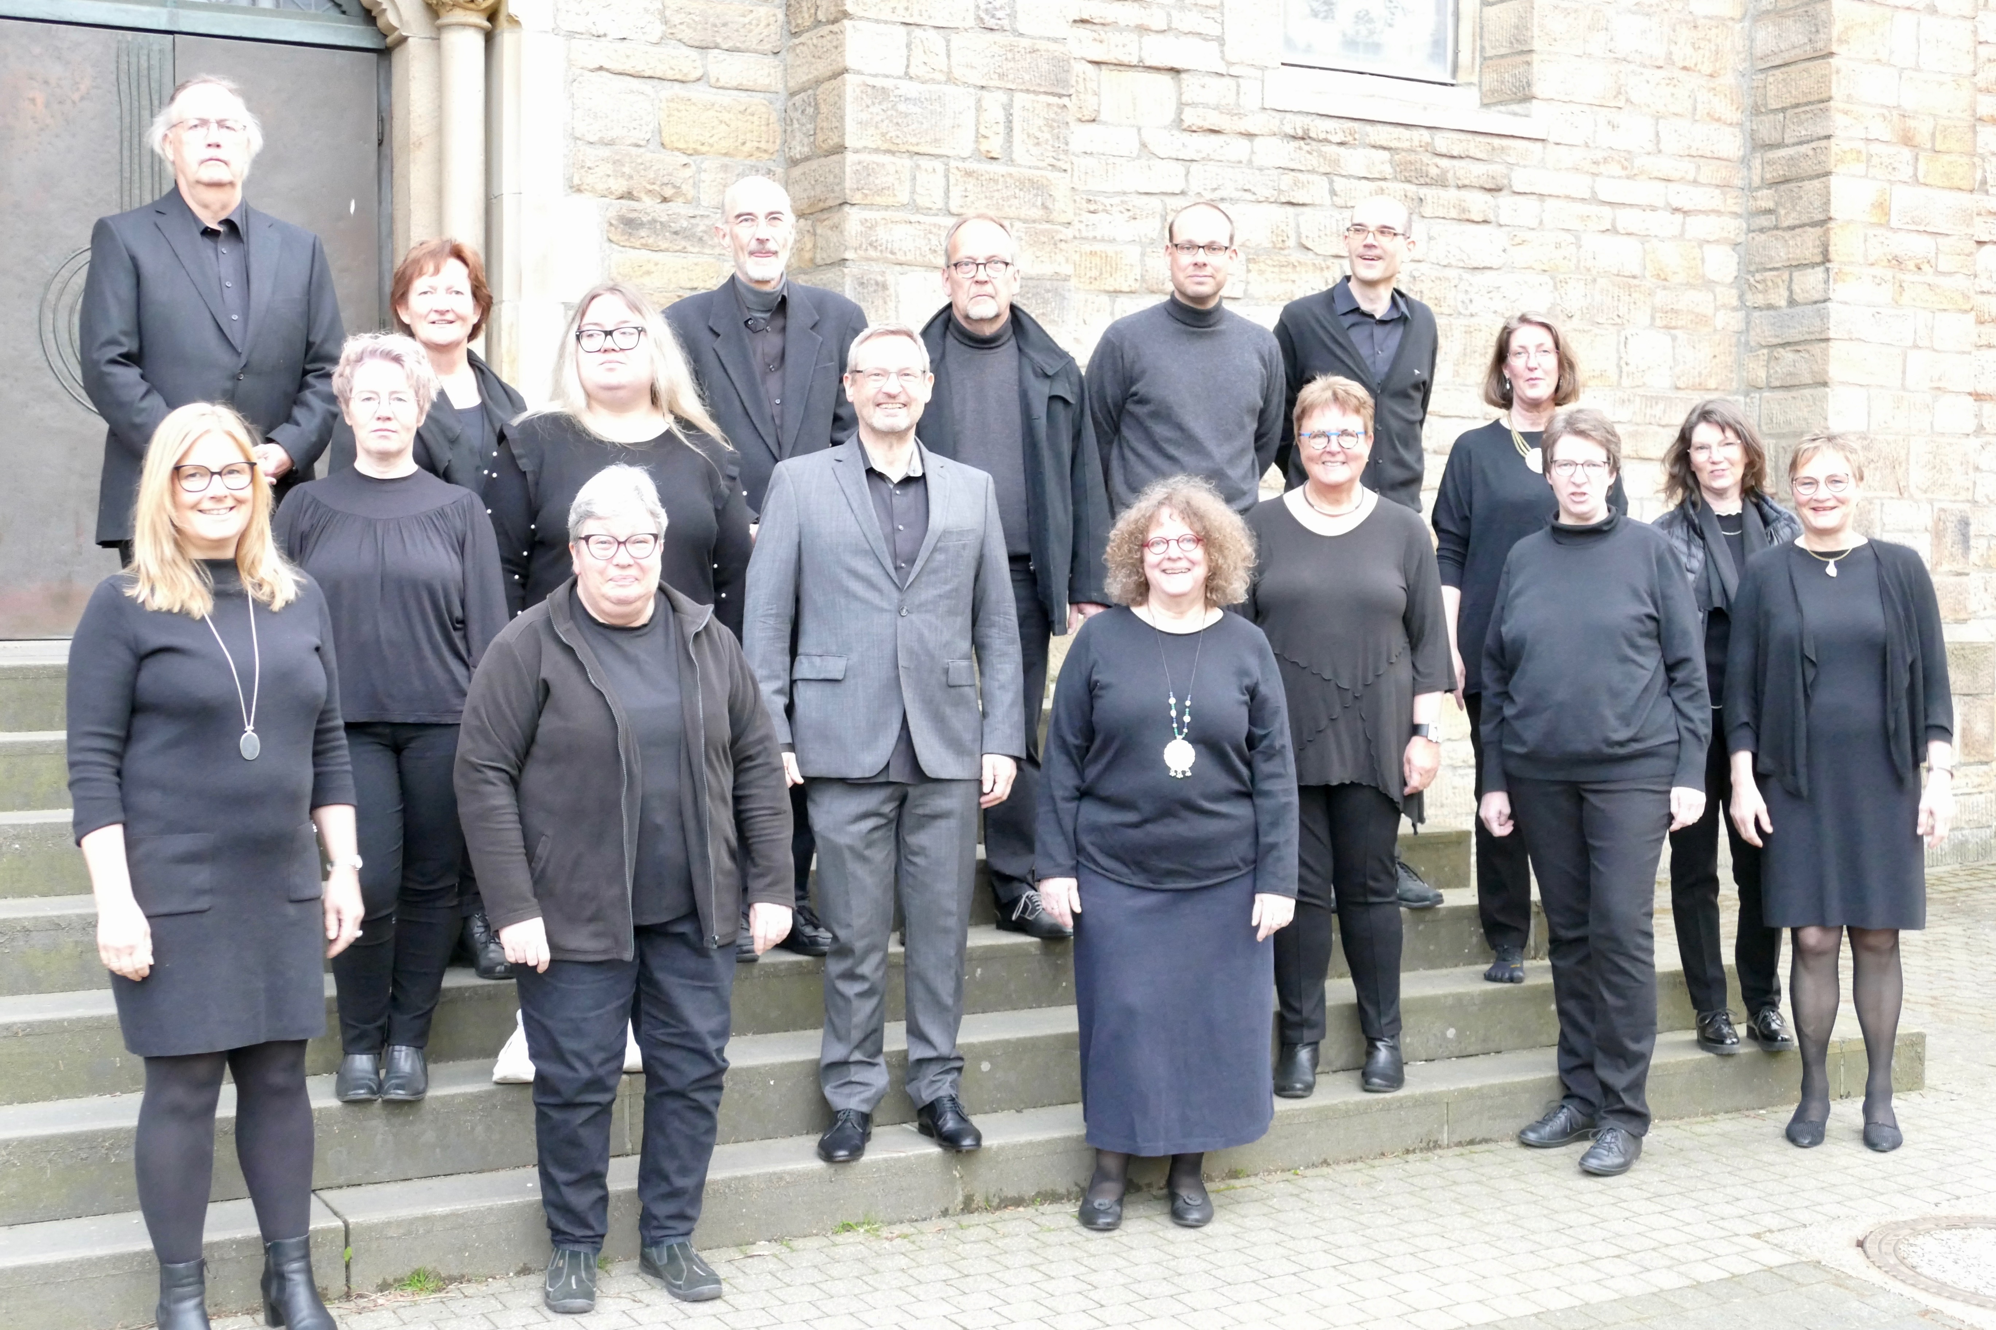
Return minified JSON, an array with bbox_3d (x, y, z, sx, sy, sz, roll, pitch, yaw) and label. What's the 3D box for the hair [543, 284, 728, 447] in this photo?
[{"bbox_3d":[-0.776,-0.641,5.460,0.360,0.370,0.260,-1,2,-12],"label":"hair"}]

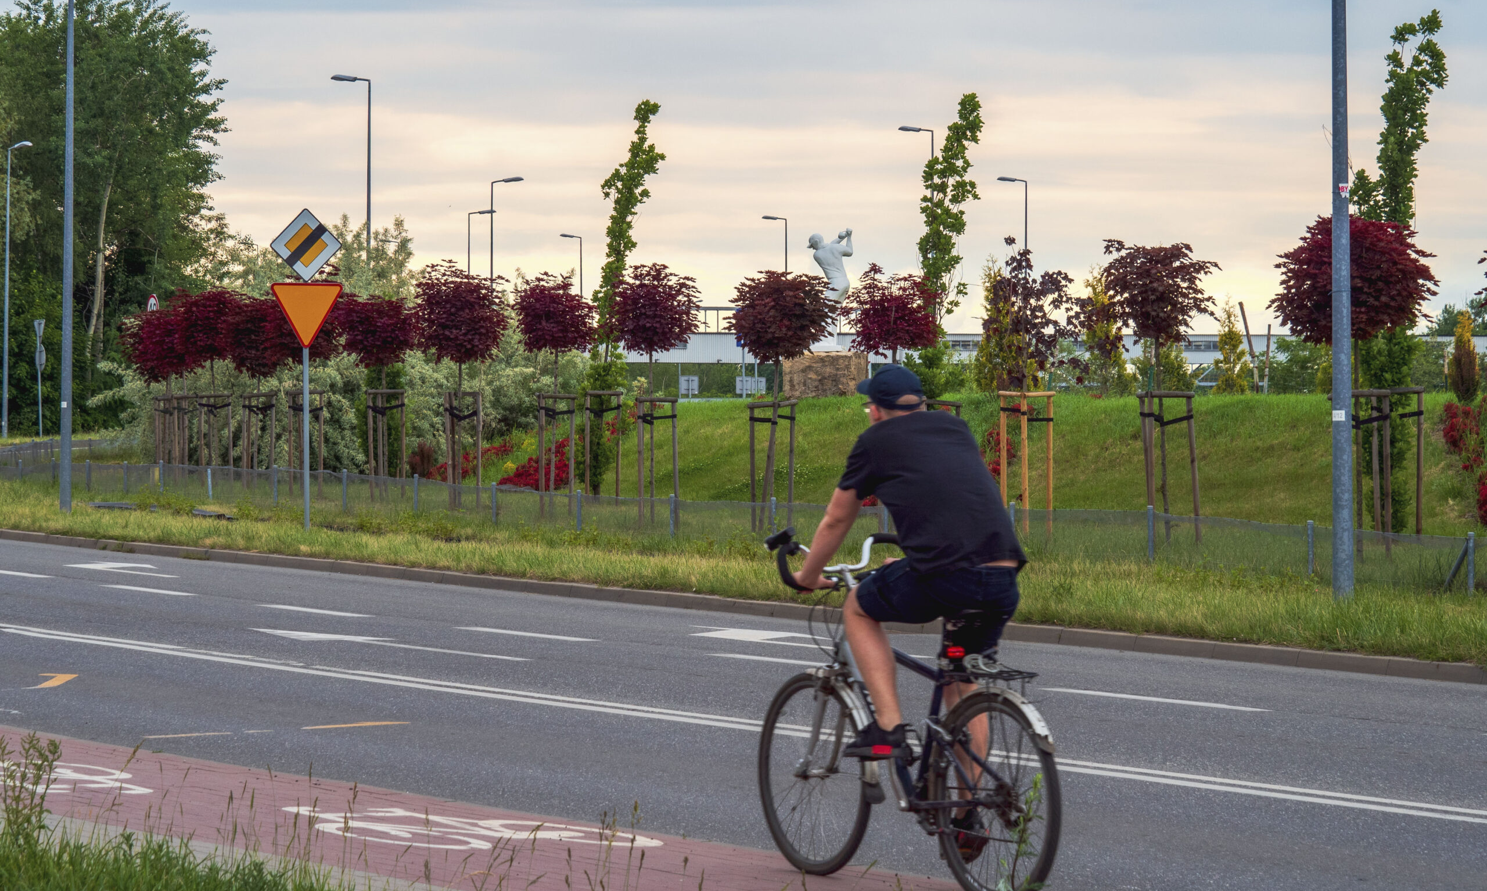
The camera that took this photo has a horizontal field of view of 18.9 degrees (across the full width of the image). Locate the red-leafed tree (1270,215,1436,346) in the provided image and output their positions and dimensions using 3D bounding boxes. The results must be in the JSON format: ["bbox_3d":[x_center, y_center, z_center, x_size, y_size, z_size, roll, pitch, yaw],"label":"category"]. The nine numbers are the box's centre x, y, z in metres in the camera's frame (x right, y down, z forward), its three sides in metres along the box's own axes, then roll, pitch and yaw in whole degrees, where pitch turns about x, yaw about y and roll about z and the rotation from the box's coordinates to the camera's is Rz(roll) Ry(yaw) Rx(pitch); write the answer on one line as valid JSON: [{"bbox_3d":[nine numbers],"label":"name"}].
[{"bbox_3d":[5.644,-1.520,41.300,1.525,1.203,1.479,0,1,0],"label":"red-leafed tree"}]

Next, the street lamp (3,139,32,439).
[{"bbox_3d":[-24.158,-5.211,149.000,0.850,9.996,0.350,0,1,9],"label":"street lamp"}]

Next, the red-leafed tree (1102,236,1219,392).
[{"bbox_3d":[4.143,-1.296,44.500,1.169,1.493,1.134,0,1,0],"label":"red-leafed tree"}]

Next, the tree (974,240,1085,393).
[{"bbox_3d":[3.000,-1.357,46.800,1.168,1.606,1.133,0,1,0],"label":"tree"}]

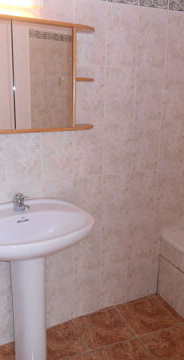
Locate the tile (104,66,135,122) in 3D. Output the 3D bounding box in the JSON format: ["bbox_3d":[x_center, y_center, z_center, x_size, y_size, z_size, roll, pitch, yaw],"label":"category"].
[{"bbox_3d":[0.168,-0.501,1.974,0.202,0.318,0.010,-5,16,-23],"label":"tile"}]

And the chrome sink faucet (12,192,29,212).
[{"bbox_3d":[-0.375,0.112,1.723,0.051,0.091,0.105,-8,17,-30],"label":"chrome sink faucet"}]

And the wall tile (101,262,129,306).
[{"bbox_3d":[0.149,0.728,2.292,0.202,0.314,0.010,-5,16,-23],"label":"wall tile"}]

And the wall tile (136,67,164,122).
[{"bbox_3d":[0.353,-0.519,2.052,0.202,0.318,0.010,-5,16,-23],"label":"wall tile"}]

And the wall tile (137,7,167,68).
[{"bbox_3d":[0.358,-0.834,1.971,0.202,0.333,0.010,-5,16,-23],"label":"wall tile"}]

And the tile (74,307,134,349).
[{"bbox_3d":[0.070,0.939,2.121,0.315,0.010,0.331,-5,16,-23],"label":"tile"}]

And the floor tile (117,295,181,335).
[{"bbox_3d":[0.361,0.911,2.243,0.319,0.010,0.331,-5,16,-23],"label":"floor tile"}]

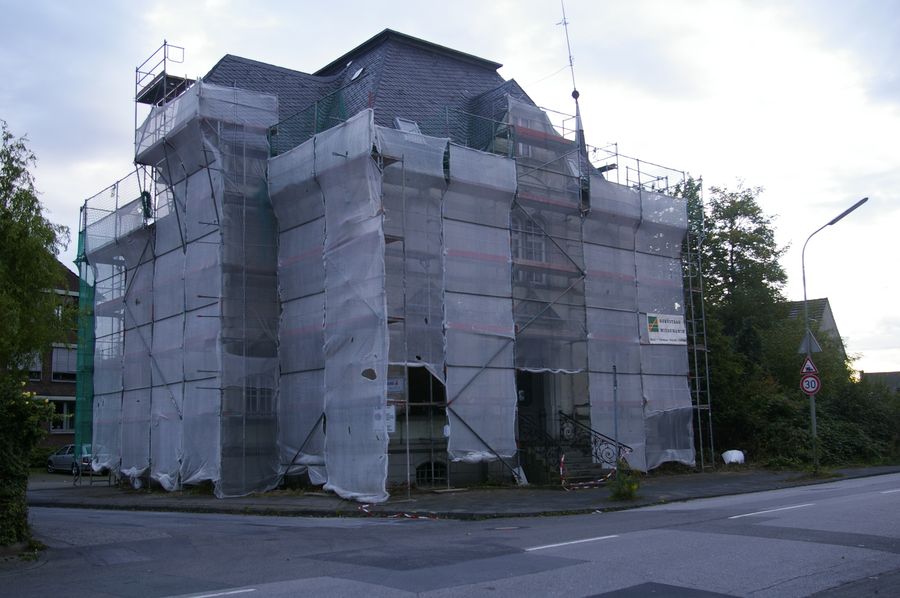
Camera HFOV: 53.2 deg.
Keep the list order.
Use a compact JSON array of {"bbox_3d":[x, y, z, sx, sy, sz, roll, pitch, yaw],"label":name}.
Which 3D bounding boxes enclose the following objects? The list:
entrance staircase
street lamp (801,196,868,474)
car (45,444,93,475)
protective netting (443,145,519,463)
[{"bbox_3d":[3.277,4.182,25.449,2.450,2.100,2.900,6,-11,-39],"label":"entrance staircase"},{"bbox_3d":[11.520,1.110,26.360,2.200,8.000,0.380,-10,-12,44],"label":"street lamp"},{"bbox_3d":[-18.600,8.050,45.200,4.250,1.430,1.760,-9,-12,42],"label":"car"},{"bbox_3d":[0.948,0.114,24.611,2.500,8.450,0.420,6,-11,-39],"label":"protective netting"}]

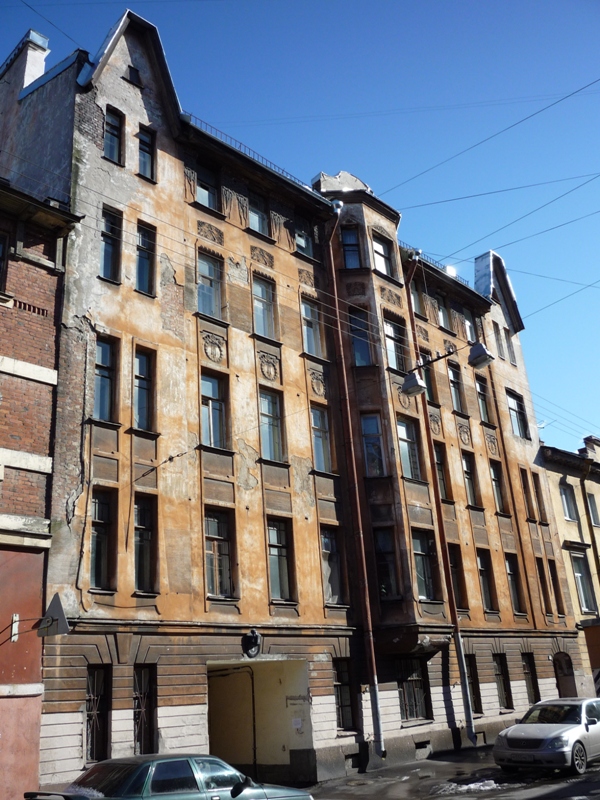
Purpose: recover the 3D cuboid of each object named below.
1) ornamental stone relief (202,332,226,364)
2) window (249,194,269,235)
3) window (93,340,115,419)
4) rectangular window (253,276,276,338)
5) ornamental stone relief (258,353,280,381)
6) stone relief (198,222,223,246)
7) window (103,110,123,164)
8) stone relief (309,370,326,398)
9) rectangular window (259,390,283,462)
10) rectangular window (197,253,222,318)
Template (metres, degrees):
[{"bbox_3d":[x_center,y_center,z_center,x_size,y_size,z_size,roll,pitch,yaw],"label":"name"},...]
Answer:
[{"bbox_3d":[-2.293,-1.356,19.925,0.820,0.834,0.100,17,-31,-42],"label":"ornamental stone relief"},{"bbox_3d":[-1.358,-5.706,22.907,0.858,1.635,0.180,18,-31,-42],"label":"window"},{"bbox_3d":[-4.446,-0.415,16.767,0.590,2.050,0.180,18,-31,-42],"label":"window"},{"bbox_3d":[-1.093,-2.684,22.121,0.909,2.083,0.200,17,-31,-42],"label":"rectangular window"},{"bbox_3d":[-0.858,-0.922,20.686,0.670,0.804,0.100,18,-31,-42],"label":"ornamental stone relief"},{"bbox_3d":[-2.502,-4.719,20.798,0.951,0.536,0.100,18,-31,-42],"label":"stone relief"},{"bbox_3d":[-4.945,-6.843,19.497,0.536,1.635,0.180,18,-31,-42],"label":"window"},{"bbox_3d":[0.547,-0.476,22.022,0.657,0.804,0.100,18,-31,-42],"label":"stone relief"},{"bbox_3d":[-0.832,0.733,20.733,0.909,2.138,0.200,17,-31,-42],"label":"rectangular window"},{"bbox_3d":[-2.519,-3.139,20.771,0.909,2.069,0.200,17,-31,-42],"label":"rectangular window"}]

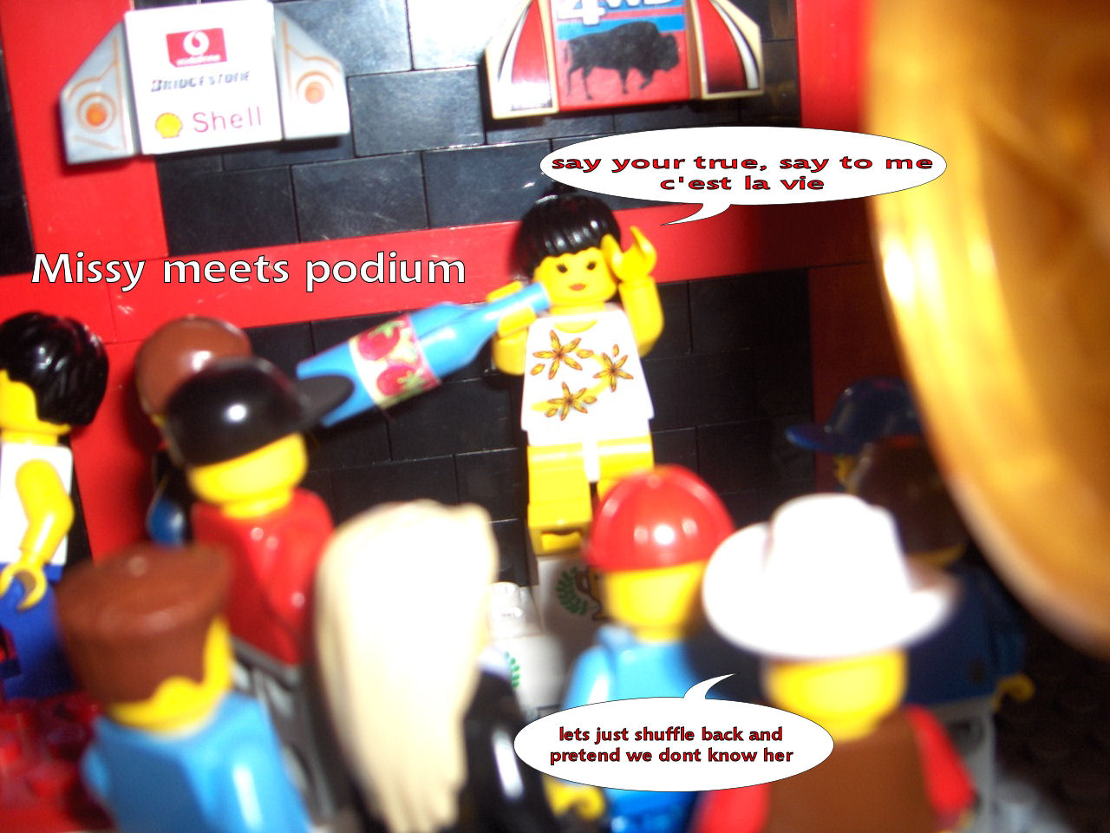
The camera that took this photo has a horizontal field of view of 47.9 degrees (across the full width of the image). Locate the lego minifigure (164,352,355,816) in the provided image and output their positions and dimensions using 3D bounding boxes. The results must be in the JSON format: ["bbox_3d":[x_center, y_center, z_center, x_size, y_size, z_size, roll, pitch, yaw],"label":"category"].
[{"bbox_3d":[-0.025,0.015,0.118,0.022,0.042,0.016,6,17,41],"label":"lego minifigure"}]

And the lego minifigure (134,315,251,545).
[{"bbox_3d":[-0.035,0.011,0.136,0.014,0.041,0.023,-8,14,-14],"label":"lego minifigure"}]

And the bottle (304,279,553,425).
[{"bbox_3d":[-0.015,-0.008,0.147,0.031,0.009,0.009,-23,13,6],"label":"bottle"}]

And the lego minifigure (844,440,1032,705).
[{"bbox_3d":[0.036,0.023,0.126,0.024,0.041,0.013,-7,13,-10],"label":"lego minifigure"}]

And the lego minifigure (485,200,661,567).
[{"bbox_3d":[0.003,-0.004,0.150,0.021,0.042,0.017,-5,4,2],"label":"lego minifigure"}]

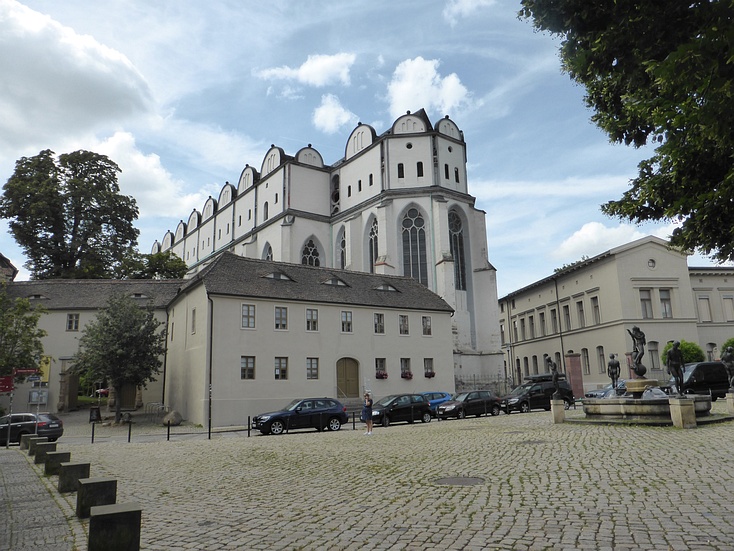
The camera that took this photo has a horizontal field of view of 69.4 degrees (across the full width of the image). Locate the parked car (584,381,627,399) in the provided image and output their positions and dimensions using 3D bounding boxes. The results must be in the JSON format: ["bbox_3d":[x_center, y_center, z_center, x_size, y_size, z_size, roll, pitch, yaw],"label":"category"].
[{"bbox_3d":[15.438,7.037,31.851,4.350,1.470,1.780,0,-12,-7],"label":"parked car"}]

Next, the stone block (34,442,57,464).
[{"bbox_3d":[-9.647,5.345,15.964,0.510,0.520,0.510,6,-14,-30],"label":"stone block"}]

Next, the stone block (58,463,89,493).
[{"bbox_3d":[-6.089,4.193,11.045,0.505,0.515,0.505,7,-14,-33],"label":"stone block"}]

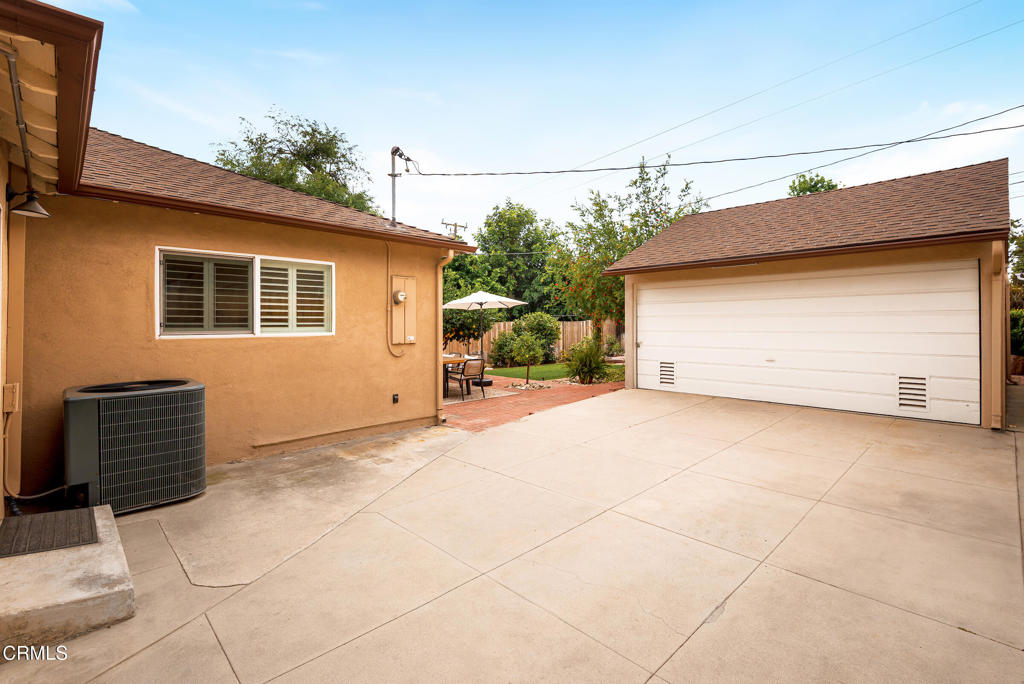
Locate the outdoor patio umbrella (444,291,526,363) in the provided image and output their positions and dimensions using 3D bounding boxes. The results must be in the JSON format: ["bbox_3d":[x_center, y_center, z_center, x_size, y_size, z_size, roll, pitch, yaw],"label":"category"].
[{"bbox_3d":[-0.744,-0.087,11.040,2.290,2.290,2.290,0,2,0],"label":"outdoor patio umbrella"}]

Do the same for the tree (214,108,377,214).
[{"bbox_3d":[-8.084,-3.921,17.000,6.351,9.596,6.351,0,2,0],"label":"tree"}]

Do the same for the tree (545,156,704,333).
[{"bbox_3d":[3.957,-2.683,15.600,5.414,7.208,5.414,0,2,0],"label":"tree"}]

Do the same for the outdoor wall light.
[{"bbox_3d":[-3.397,-0.985,3.205,0.210,0.210,0.200,-2,2,-45],"label":"outdoor wall light"}]

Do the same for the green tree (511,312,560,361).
[{"bbox_3d":[0.931,-0.142,17.300,1.824,1.957,1.824,0,2,0],"label":"green tree"}]

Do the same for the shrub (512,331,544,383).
[{"bbox_3d":[0.376,0.406,11.050,0.801,1.250,0.801,0,2,0],"label":"shrub"}]

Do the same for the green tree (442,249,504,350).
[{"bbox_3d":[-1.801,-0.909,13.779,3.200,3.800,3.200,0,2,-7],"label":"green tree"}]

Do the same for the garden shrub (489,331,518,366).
[{"bbox_3d":[-0.259,0.274,15.715,1.200,1.320,1.200,0,2,-1],"label":"garden shrub"}]

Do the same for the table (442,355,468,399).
[{"bbox_3d":[-1.607,0.727,9.733,0.850,0.730,1.550,-2,2,-45],"label":"table"}]

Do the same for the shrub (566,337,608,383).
[{"bbox_3d":[1.844,0.431,11.118,1.000,1.140,1.000,0,2,9],"label":"shrub"}]

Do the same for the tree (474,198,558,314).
[{"bbox_3d":[0.152,-2.636,19.731,4.000,6.900,4.000,0,2,0],"label":"tree"}]

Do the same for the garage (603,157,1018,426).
[{"bbox_3d":[6.569,-1.157,10.051,7.467,4.217,5.723,-2,2,-45],"label":"garage"}]

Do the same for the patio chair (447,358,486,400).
[{"bbox_3d":[-0.926,0.723,9.067,0.570,0.780,0.600,-2,2,-45],"label":"patio chair"}]

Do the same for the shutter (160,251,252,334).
[{"bbox_3d":[-2.766,-0.429,4.169,0.700,0.700,0.050,-2,2,-45],"label":"shutter"}]

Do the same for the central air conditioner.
[{"bbox_3d":[-2.795,0.734,3.434,0.800,0.800,0.810,-2,2,-45],"label":"central air conditioner"}]

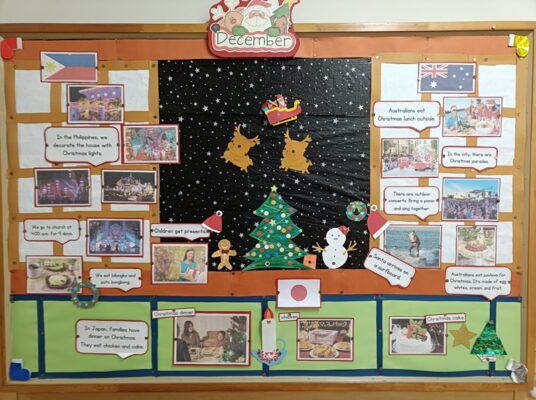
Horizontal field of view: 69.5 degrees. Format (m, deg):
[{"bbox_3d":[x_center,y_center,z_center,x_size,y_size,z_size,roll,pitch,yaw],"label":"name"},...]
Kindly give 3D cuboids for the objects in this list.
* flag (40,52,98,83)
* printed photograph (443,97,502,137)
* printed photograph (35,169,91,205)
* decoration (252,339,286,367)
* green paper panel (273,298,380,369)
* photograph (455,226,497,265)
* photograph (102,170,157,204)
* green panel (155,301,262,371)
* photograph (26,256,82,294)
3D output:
[{"bbox_3d":[-0.664,-0.444,1.289,0.195,0.102,0.008,0,2,0],"label":"flag"},{"bbox_3d":[0.685,-0.276,1.287,0.200,0.132,0.008,0,2,0],"label":"printed photograph"},{"bbox_3d":[-0.693,-0.040,1.301,0.193,0.128,0.008,0,2,0],"label":"printed photograph"},{"bbox_3d":[0.005,0.521,1.314,0.116,0.097,0.010,0,2,0],"label":"decoration"},{"bbox_3d":[0.192,0.474,1.344,0.376,0.245,0.006,0,2,0],"label":"green paper panel"},{"bbox_3d":[0.748,0.171,1.382,0.145,0.156,0.008,1,2,0],"label":"photograph"},{"bbox_3d":[-0.493,-0.046,1.375,0.197,0.118,0.008,1,2,0],"label":"photograph"},{"bbox_3d":[-0.203,0.474,1.343,0.367,0.248,0.010,0,2,0],"label":"green panel"},{"bbox_3d":[-0.766,0.270,1.385,0.201,0.136,0.008,0,2,0],"label":"photograph"}]

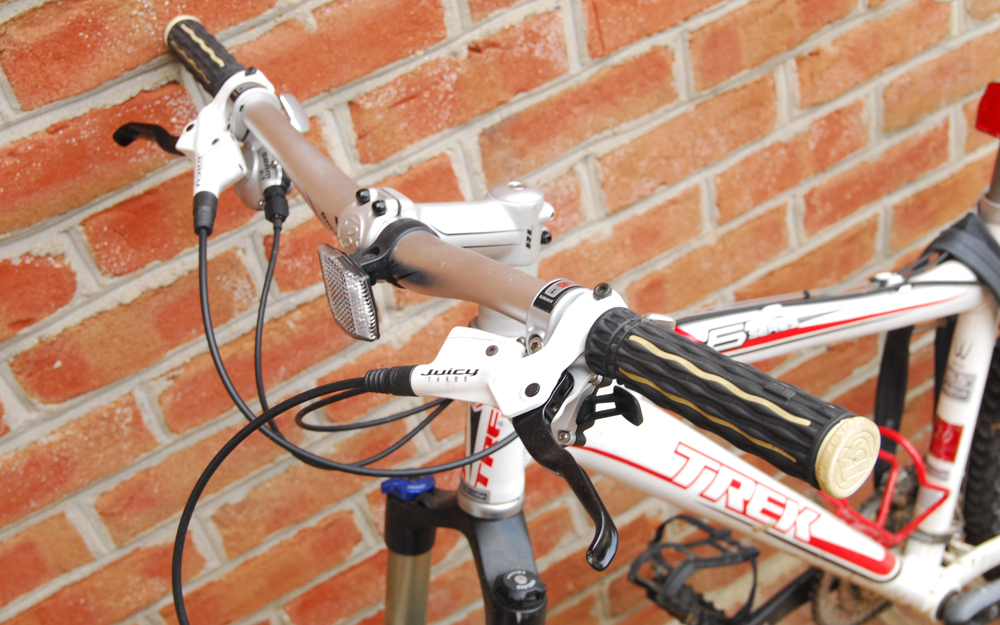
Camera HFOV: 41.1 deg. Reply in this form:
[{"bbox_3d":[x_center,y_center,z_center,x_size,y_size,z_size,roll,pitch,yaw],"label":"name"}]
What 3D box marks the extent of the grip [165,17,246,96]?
[{"bbox_3d":[-0.203,-0.174,0.943,0.033,0.033,0.134,-27,38,-15],"label":"grip"}]

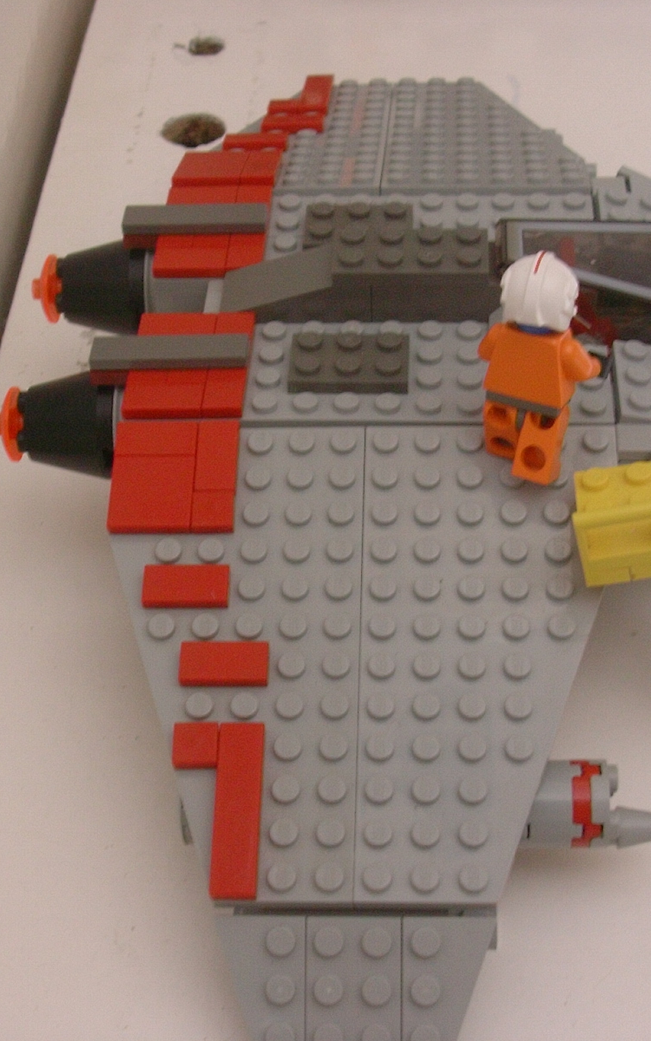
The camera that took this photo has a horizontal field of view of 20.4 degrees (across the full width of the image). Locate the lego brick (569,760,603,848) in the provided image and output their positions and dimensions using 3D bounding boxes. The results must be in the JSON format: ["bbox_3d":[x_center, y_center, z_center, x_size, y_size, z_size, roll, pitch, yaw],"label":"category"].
[{"bbox_3d":[0.047,0.052,0.333,0.005,0.016,0.016,0,42,4],"label":"lego brick"}]

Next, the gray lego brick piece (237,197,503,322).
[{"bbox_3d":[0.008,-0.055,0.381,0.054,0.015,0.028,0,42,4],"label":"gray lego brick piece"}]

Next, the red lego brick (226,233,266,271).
[{"bbox_3d":[-0.017,-0.058,0.394,0.008,0.003,0.016,0,42,4],"label":"red lego brick"}]

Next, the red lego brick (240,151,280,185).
[{"bbox_3d":[-0.015,-0.082,0.423,0.008,0.003,0.024,1,28,4],"label":"red lego brick"}]

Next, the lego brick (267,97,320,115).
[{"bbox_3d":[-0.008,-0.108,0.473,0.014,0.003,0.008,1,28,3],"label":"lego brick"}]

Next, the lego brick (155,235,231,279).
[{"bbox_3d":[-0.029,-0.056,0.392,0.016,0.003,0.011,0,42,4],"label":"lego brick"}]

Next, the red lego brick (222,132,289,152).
[{"bbox_3d":[-0.017,-0.093,0.446,0.016,0.003,0.008,0,27,4],"label":"red lego brick"}]

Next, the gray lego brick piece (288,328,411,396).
[{"bbox_3d":[0.005,-0.032,0.362,0.024,0.005,0.016,0,42,4],"label":"gray lego brick piece"}]

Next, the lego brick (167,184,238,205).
[{"bbox_3d":[-0.028,-0.072,0.409,0.016,0.003,0.008,0,42,4],"label":"lego brick"}]

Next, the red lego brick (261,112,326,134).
[{"bbox_3d":[-0.008,-0.101,0.459,0.016,0.003,0.008,1,28,3],"label":"red lego brick"}]

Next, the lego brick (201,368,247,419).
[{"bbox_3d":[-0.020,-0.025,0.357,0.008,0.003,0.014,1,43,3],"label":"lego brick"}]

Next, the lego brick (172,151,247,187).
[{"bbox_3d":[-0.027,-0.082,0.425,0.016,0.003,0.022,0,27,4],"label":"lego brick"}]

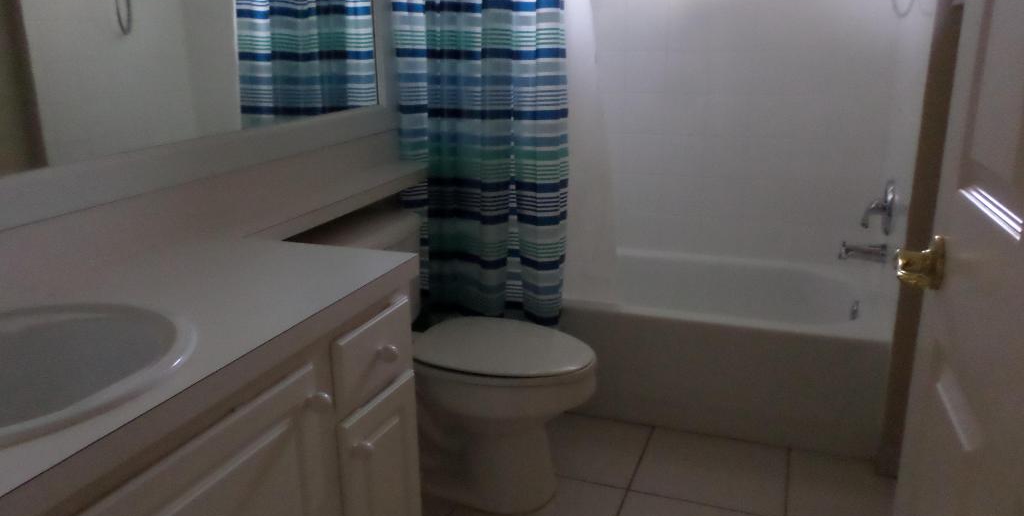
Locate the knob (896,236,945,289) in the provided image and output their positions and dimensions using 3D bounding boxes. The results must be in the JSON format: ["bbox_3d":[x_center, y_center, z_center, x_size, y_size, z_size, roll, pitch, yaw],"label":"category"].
[{"bbox_3d":[0.499,0.004,0.914,0.055,0.064,0.064,4,17,18],"label":"knob"}]

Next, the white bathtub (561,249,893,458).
[{"bbox_3d":[0.471,0.252,2.692,1.520,0.376,0.730,5,18,21],"label":"white bathtub"}]

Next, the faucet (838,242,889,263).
[{"bbox_3d":[1.104,-0.017,2.334,0.134,0.060,0.055,5,18,21],"label":"faucet"}]

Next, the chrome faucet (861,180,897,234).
[{"bbox_3d":[1.132,-0.154,2.297,0.080,0.160,0.150,5,18,21],"label":"chrome faucet"}]

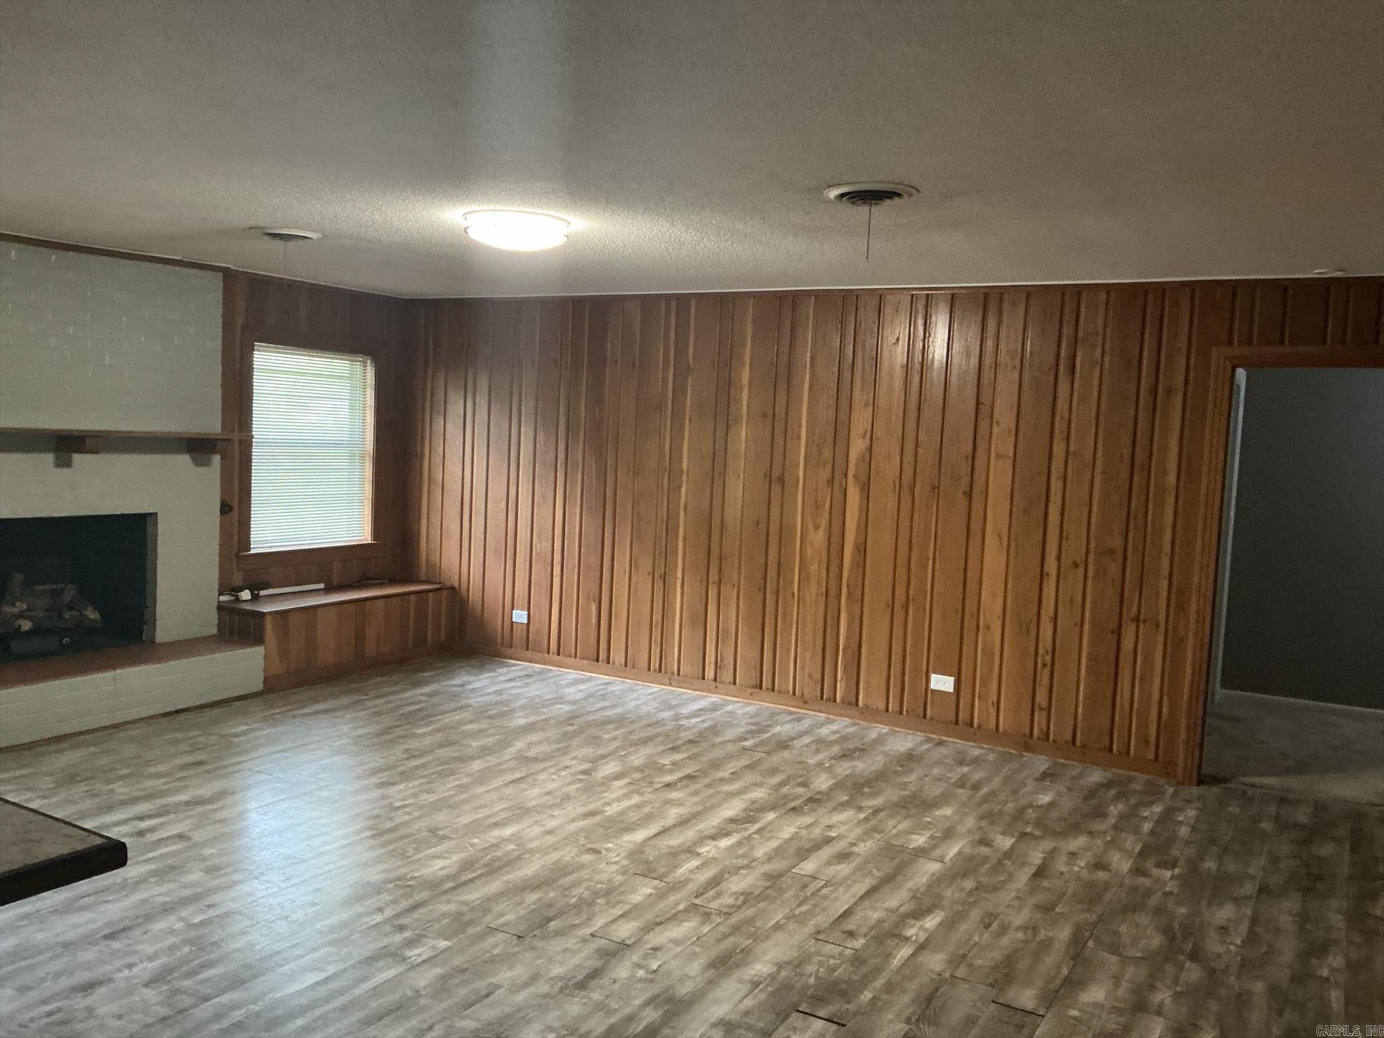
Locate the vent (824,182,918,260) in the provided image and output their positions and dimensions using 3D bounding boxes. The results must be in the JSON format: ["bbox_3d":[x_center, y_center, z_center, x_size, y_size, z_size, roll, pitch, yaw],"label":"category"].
[{"bbox_3d":[0.623,-1.023,3.919,0.324,0.230,0.324,5,5,29],"label":"vent"}]

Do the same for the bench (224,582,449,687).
[{"bbox_3d":[-2.305,0.697,7.240,0.617,0.455,1.635,5,5,29],"label":"bench"}]

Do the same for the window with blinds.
[{"bbox_3d":[-2.495,-0.460,7.423,0.102,1.292,1.011,5,5,29],"label":"window with blinds"}]

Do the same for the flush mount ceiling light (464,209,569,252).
[{"bbox_3d":[-0.743,-1.220,4.760,0.446,0.092,0.446,3,4,0],"label":"flush mount ceiling light"}]

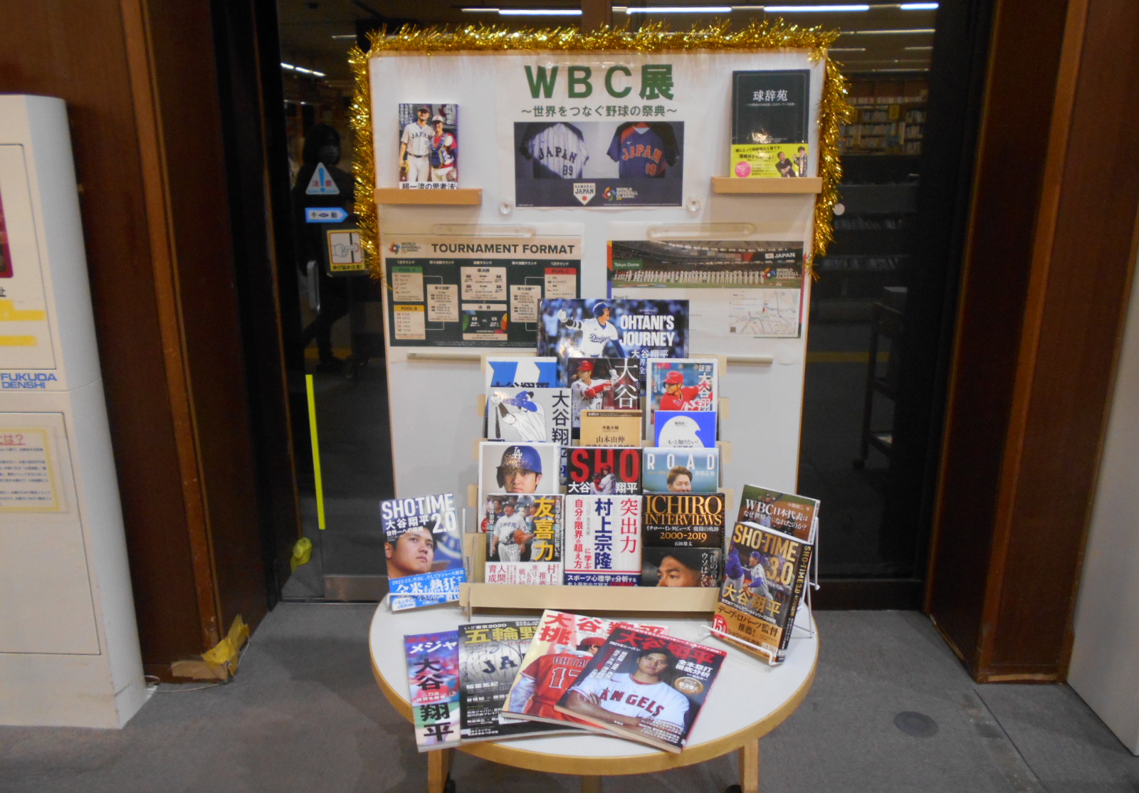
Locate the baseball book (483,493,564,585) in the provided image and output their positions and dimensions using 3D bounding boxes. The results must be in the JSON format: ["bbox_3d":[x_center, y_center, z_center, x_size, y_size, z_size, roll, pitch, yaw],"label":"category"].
[{"bbox_3d":[-0.073,0.258,1.429,0.128,0.188,0.018,0,-2,0],"label":"baseball book"}]

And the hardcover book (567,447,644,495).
[{"bbox_3d":[0.060,0.182,1.471,0.128,0.188,0.018,0,-2,0],"label":"hardcover book"}]

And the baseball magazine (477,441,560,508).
[{"bbox_3d":[-0.085,0.177,1.470,0.138,0.198,0.015,0,-2,0],"label":"baseball magazine"}]

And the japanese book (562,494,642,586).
[{"bbox_3d":[0.057,0.260,1.432,0.128,0.188,0.018,0,-2,0],"label":"japanese book"}]

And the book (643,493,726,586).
[{"bbox_3d":[0.187,0.258,1.433,0.132,0.191,0.030,1,-2,3],"label":"book"}]

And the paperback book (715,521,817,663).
[{"bbox_3d":[0.309,0.315,1.396,0.129,0.188,0.028,14,-1,40],"label":"paperback book"}]

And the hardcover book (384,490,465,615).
[{"bbox_3d":[-0.252,0.269,1.486,0.129,0.188,0.022,-5,-17,-18],"label":"hardcover book"}]

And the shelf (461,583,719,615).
[{"bbox_3d":[0.048,0.321,1.398,0.440,0.049,0.040,0,15,0],"label":"shelf"}]

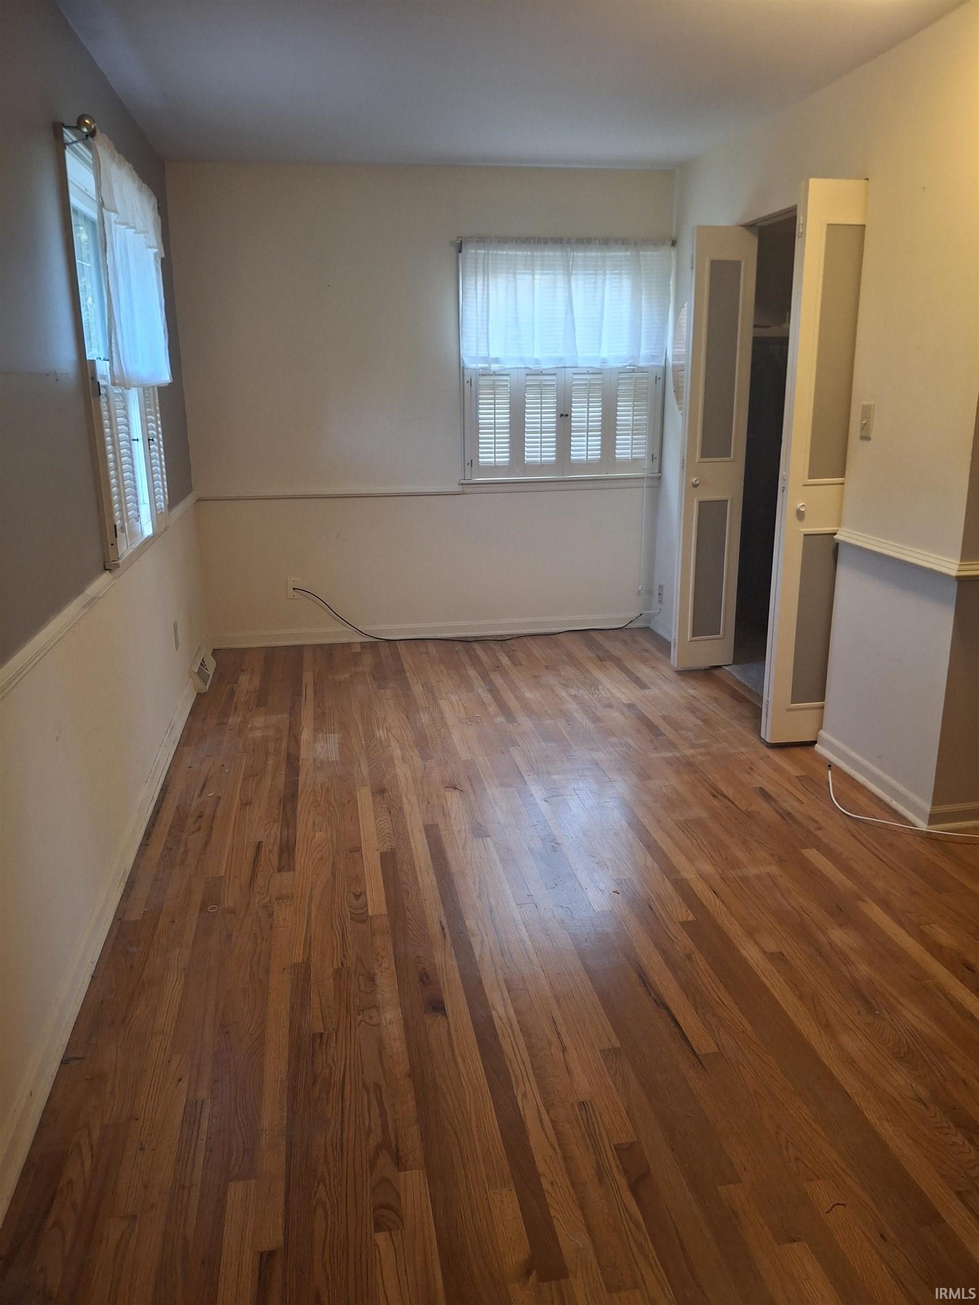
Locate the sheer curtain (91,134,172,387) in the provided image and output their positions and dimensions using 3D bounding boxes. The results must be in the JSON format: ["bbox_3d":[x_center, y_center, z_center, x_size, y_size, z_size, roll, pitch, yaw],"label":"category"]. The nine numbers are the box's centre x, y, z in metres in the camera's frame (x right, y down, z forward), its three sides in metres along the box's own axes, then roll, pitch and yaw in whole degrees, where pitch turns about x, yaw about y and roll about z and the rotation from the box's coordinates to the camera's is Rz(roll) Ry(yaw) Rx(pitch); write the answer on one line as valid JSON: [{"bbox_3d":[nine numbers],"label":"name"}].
[{"bbox_3d":[-1.167,-1.242,3.146,0.070,0.675,1.100,-3,17,-9],"label":"sheer curtain"}]

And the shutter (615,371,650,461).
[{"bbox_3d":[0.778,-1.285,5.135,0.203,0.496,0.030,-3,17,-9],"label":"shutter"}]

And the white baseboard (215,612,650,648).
[{"bbox_3d":[-0.281,-0.125,5.285,2.465,0.092,0.030,-3,17,-9],"label":"white baseboard"}]

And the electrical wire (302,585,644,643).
[{"bbox_3d":[-0.068,-0.230,5.232,1.970,0.320,0.140,-3,17,-9],"label":"electrical wire"}]

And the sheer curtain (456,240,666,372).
[{"bbox_3d":[0.393,-1.797,4.877,1.088,0.610,0.070,-3,17,-9],"label":"sheer curtain"}]

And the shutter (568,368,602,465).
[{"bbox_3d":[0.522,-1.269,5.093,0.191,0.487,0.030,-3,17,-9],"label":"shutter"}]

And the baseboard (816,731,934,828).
[{"bbox_3d":[1.348,0.435,3.359,0.025,0.087,0.690,-3,17,-9],"label":"baseboard"}]

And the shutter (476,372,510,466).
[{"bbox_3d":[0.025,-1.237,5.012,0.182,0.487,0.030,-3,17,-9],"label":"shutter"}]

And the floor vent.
[{"bbox_3d":[-1.393,0.073,4.592,0.069,0.117,0.410,-3,17,-9],"label":"floor vent"}]

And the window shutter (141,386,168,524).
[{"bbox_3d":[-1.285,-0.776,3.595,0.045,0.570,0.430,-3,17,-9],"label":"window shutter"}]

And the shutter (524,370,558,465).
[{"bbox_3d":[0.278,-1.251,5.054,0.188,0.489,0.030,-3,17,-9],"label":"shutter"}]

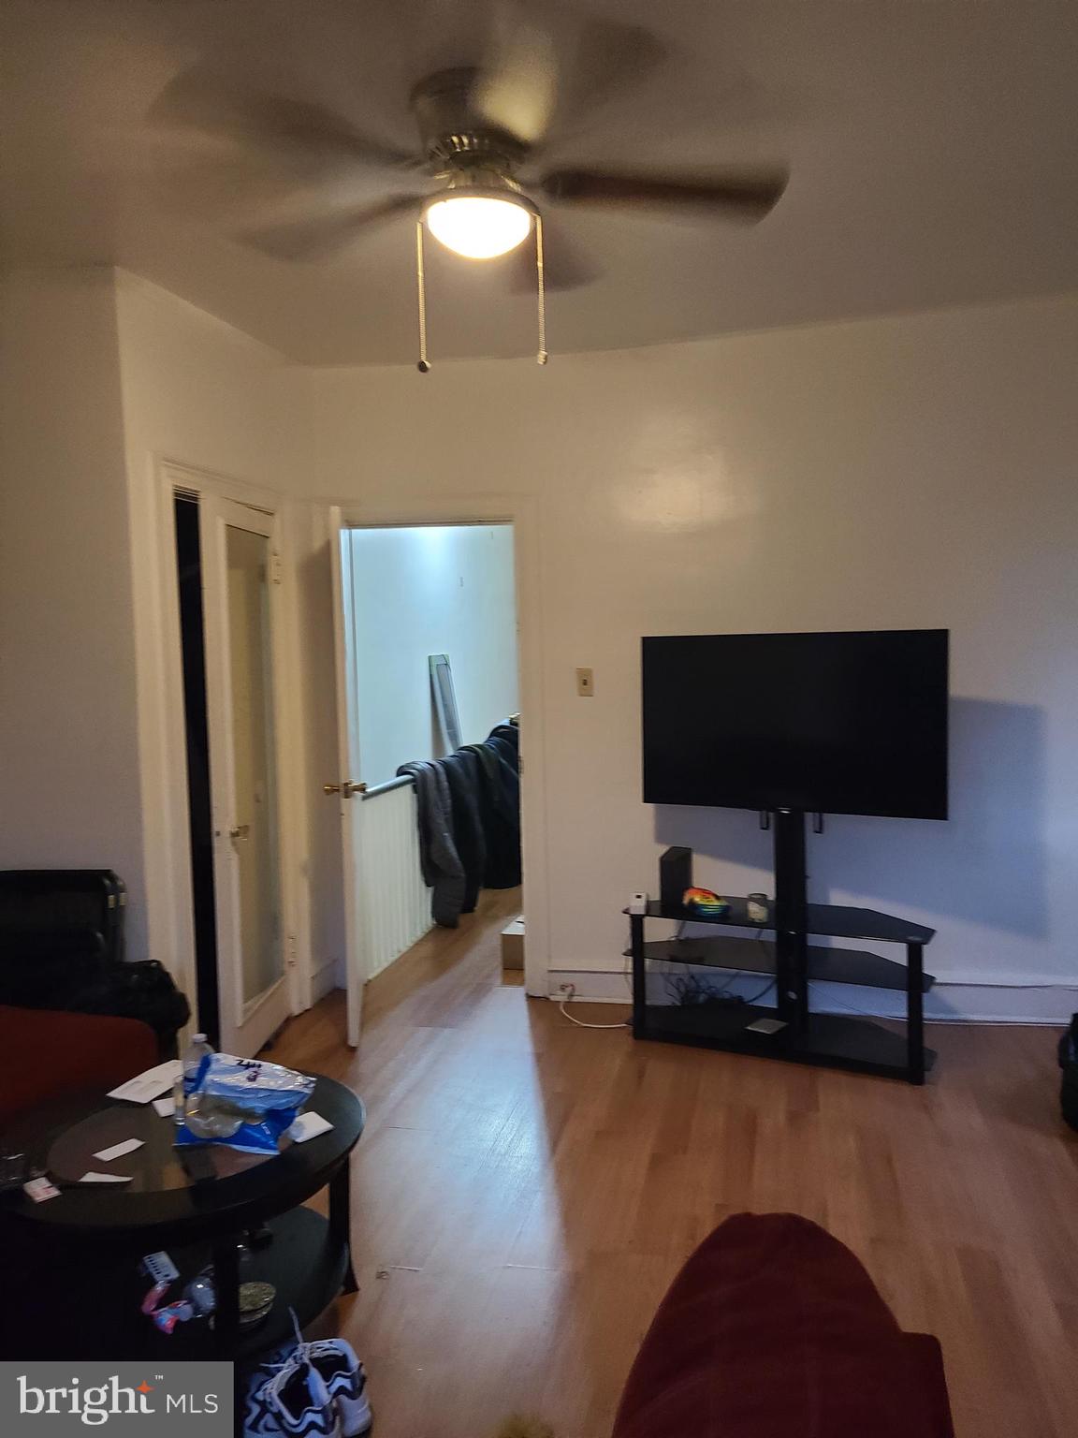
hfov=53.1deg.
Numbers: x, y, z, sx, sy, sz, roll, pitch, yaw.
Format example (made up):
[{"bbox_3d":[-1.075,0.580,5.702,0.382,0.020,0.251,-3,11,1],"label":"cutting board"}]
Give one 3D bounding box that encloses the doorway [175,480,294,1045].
[{"bbox_3d":[-1.113,0.241,3.920,0.120,2.010,0.720,0,4,12],"label":"doorway"}]

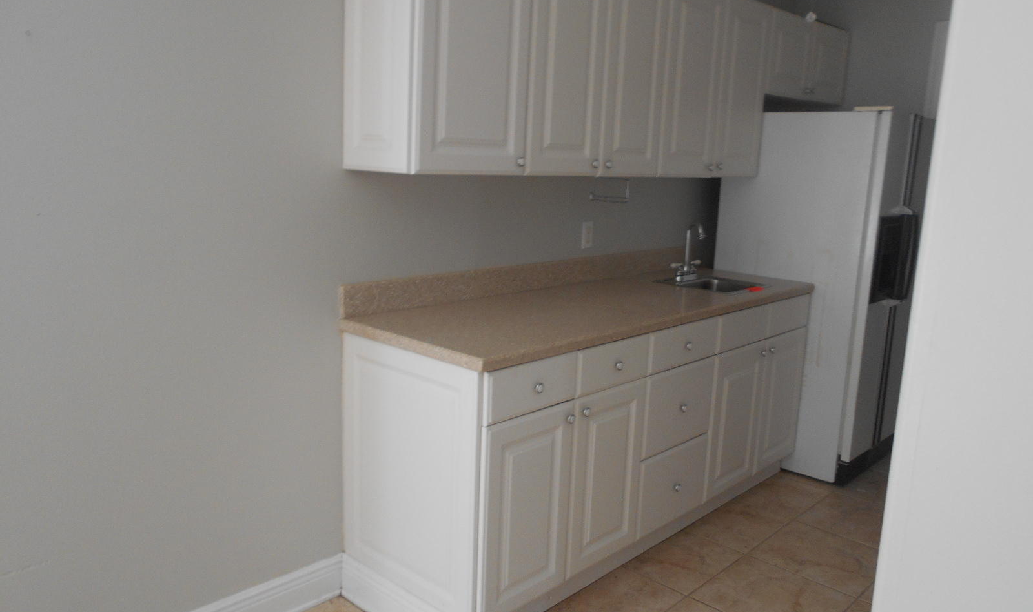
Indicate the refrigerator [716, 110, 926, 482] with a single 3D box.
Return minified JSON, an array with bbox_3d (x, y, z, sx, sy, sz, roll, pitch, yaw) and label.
[{"bbox_3d":[1.517,-0.084,3.820,0.760,1.641,0.833,12,14,42],"label":"refrigerator"}]

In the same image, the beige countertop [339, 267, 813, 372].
[{"bbox_3d":[0.386,-0.009,2.914,0.632,0.038,2.038,12,14,42],"label":"beige countertop"}]

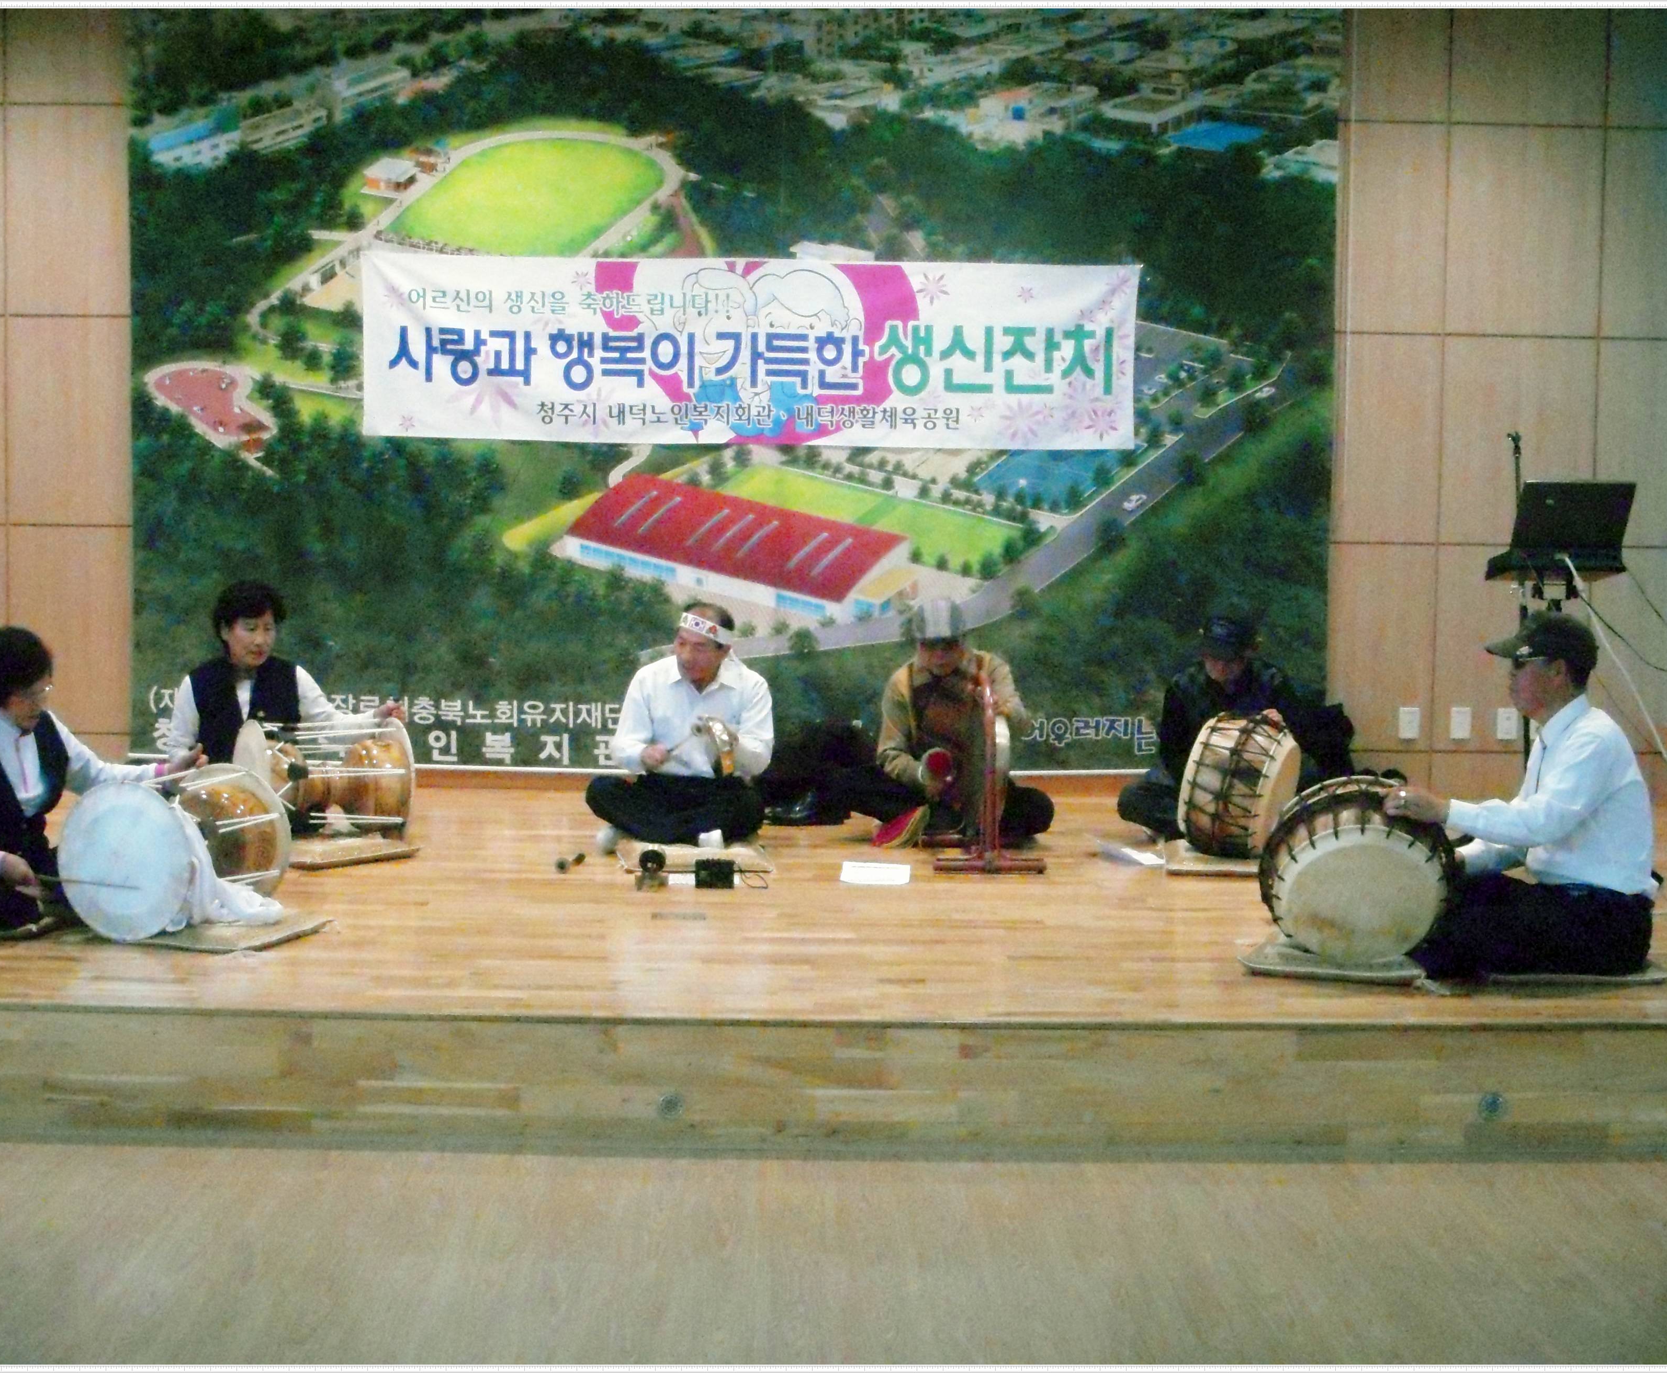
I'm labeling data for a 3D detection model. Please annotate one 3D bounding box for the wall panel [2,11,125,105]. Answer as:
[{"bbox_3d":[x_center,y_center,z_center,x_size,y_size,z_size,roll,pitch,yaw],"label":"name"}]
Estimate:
[{"bbox_3d":[-2.862,-2.576,9.354,0.540,0.800,0.030,1,5,-1],"label":"wall panel"}]

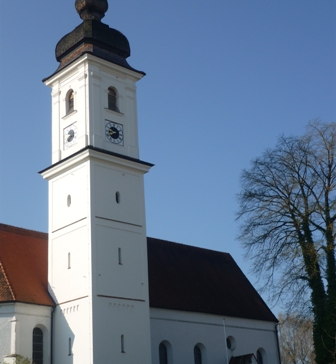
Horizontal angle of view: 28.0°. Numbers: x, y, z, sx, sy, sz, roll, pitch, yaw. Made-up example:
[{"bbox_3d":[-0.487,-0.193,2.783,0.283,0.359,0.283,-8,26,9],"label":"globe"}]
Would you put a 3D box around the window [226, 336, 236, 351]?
[{"bbox_3d":[6.289,16.415,68.221,1.499,1.519,0.429,16,-28,-42],"label":"window"}]

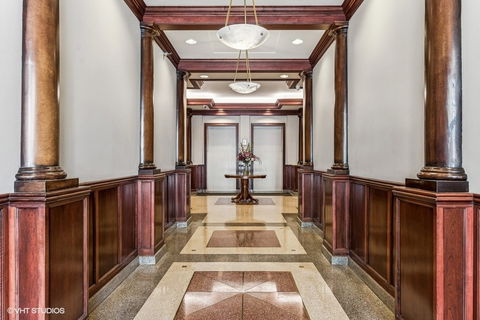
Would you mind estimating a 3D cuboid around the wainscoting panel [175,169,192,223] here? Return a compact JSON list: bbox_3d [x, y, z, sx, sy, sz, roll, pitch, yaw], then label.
[{"bbox_3d":[-1.030,0.636,5.360,0.190,0.930,0.430,0,0,1],"label":"wainscoting panel"}]

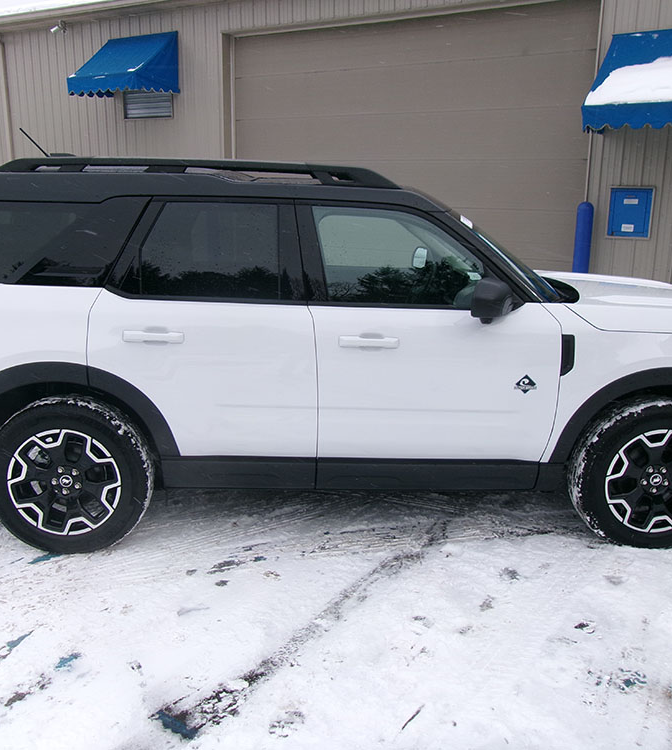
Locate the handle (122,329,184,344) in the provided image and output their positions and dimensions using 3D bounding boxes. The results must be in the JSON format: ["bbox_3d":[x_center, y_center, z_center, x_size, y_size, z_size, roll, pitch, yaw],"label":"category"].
[{"bbox_3d":[-0.774,-0.162,3.318,0.260,0.056,0.050,0,15,-2],"label":"handle"}]

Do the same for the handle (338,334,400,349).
[{"bbox_3d":[0.141,-0.143,3.356,0.260,0.056,0.050,0,15,-2],"label":"handle"}]

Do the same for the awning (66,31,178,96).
[{"bbox_3d":[-3.336,-4.868,12.172,1.530,0.920,0.920,9,17,31],"label":"awning"}]

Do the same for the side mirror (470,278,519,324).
[{"bbox_3d":[0.643,-0.327,3.306,0.175,0.190,0.250,0,15,-2],"label":"side mirror"}]

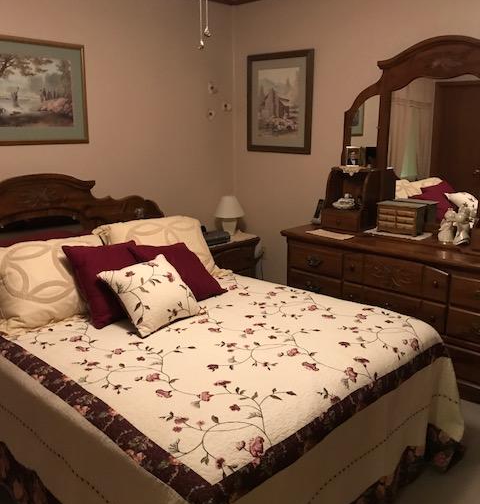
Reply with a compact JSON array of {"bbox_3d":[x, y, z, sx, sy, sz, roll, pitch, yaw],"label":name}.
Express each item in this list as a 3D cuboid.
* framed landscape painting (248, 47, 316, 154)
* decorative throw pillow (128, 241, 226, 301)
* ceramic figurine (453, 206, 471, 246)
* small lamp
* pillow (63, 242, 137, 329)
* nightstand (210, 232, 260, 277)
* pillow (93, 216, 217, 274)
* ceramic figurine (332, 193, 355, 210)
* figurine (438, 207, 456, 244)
[{"bbox_3d":[0.299,-1.133,3.970,0.634,0.736,0.030,12,19,41],"label":"framed landscape painting"},{"bbox_3d":[-0.355,0.100,2.971,0.440,0.150,0.440,-5,44,-49],"label":"decorative throw pillow"},{"bbox_3d":[1.327,-0.167,3.078,0.090,0.213,0.085,6,15,25],"label":"ceramic figurine"},{"bbox_3d":[-0.080,-0.295,4.239,0.245,0.315,0.245,-1,14,0],"label":"small lamp"},{"bbox_3d":[-0.644,0.154,2.749,0.150,0.460,0.460,-41,-20,33],"label":"pillow"},{"bbox_3d":[-0.159,0.194,4.179,0.390,0.590,0.590,12,19,41],"label":"nightstand"},{"bbox_3d":[-0.533,0.007,3.289,0.740,0.190,0.500,-9,56,-33],"label":"pillow"},{"bbox_3d":[0.721,-0.359,3.580,0.150,0.095,0.100,12,19,41],"label":"ceramic figurine"},{"bbox_3d":[1.252,-0.169,3.110,0.085,0.205,0.090,-9,16,-29],"label":"figurine"}]

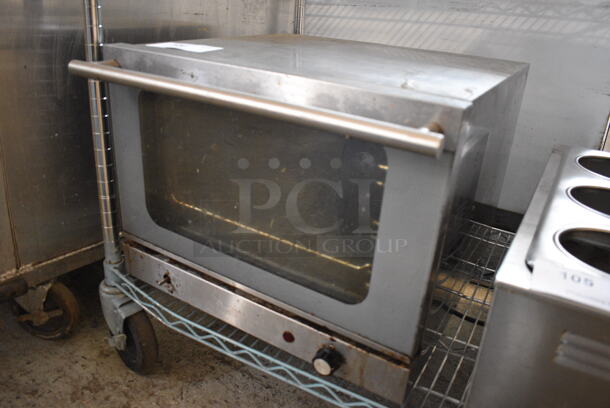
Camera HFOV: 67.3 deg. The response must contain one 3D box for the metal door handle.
[{"bbox_3d":[-0.082,-0.117,0.495,0.473,0.019,0.064,17,26,25],"label":"metal door handle"}]

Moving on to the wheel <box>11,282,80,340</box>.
[{"bbox_3d":[-0.501,0.192,0.884,0.126,0.138,0.062,6,22,3],"label":"wheel"}]

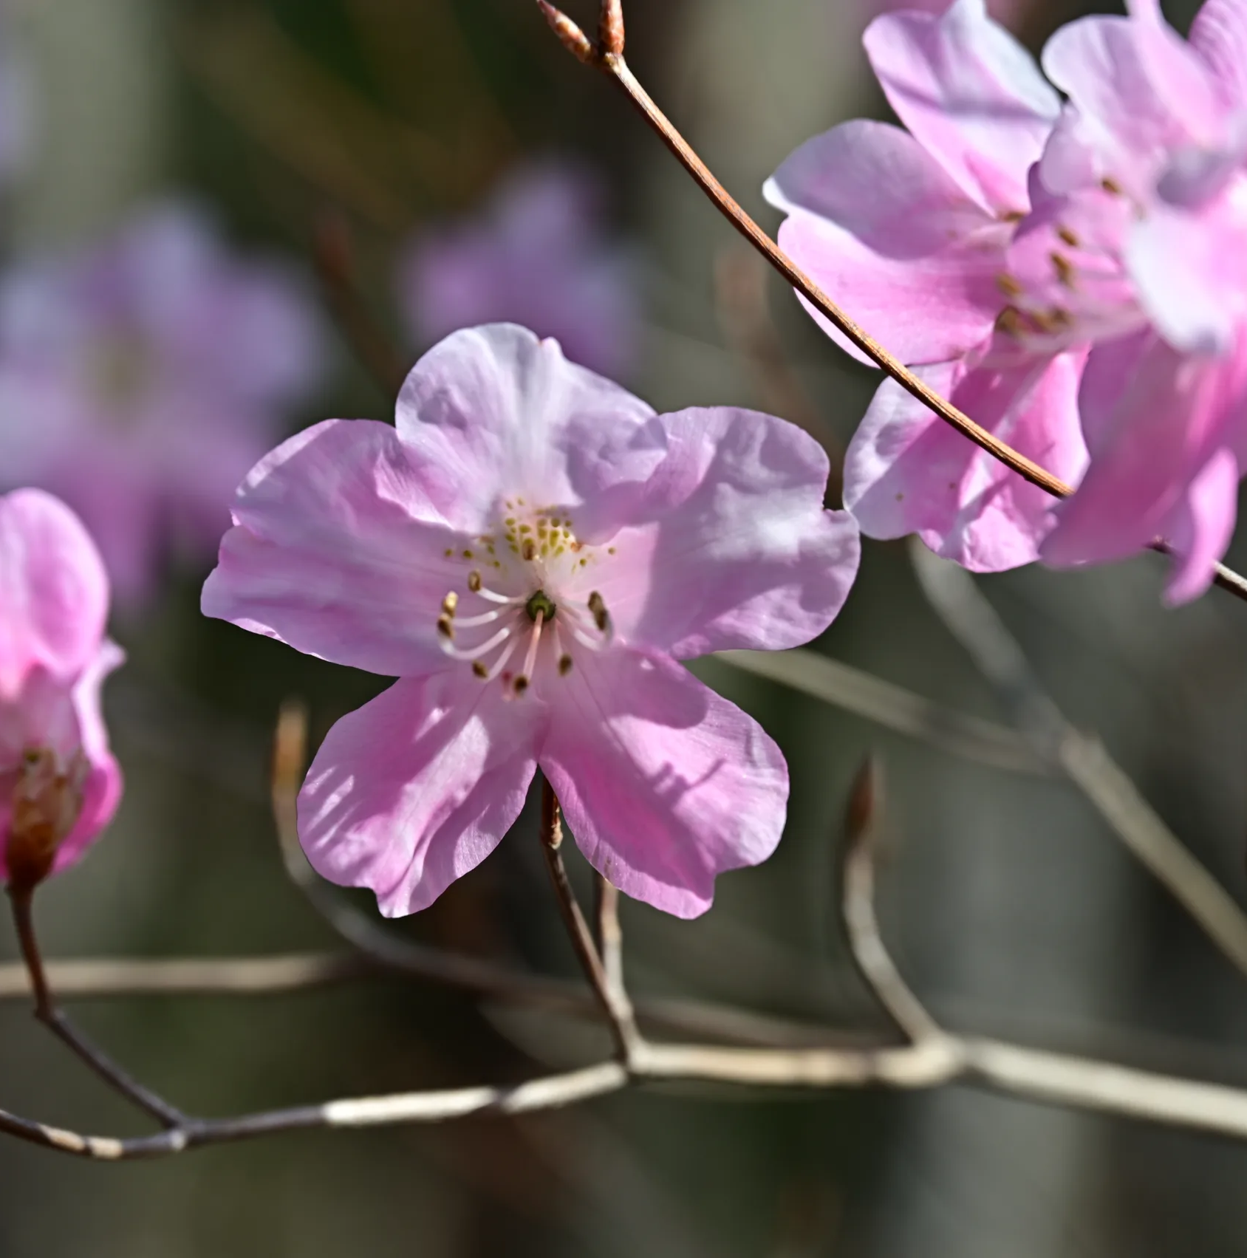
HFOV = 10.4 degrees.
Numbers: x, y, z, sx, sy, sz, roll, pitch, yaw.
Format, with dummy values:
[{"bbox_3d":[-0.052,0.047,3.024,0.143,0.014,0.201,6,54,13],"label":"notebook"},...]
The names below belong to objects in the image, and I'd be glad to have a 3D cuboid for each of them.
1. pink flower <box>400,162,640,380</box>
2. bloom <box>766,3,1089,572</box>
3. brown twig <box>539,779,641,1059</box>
[{"bbox_3d":[-0.014,-0.048,0.950,0.034,0.035,0.028,0,0,6],"label":"pink flower"},{"bbox_3d":[0.030,-0.028,0.575,0.034,0.047,0.024,0,0,30],"label":"bloom"},{"bbox_3d":[-0.003,0.025,0.588,0.007,0.024,0.008,-11,-3,0],"label":"brown twig"}]

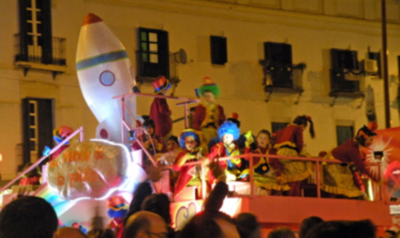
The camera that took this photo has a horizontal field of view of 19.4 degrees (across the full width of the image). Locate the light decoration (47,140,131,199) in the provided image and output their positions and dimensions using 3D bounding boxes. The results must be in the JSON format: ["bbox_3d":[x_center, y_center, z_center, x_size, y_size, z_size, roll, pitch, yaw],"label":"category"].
[{"bbox_3d":[-1.638,0.749,17.300,1.270,0.850,0.300,-5,-6,27],"label":"light decoration"}]

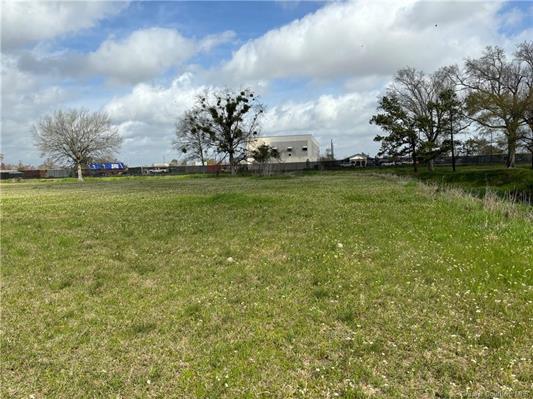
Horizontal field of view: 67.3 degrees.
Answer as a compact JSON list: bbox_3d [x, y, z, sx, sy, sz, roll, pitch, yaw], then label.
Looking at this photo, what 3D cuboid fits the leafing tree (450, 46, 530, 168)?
[{"bbox_3d":[31.350,-12.880,56.000,11.200,17.080,10.640,-2,5,0],"label":"leafing tree"}]

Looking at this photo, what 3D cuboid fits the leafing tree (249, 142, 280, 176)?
[{"bbox_3d":[-0.310,-6.200,62.000,4.960,5.270,4.460,-2,5,0],"label":"leafing tree"}]

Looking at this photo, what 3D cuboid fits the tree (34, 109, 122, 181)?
[{"bbox_3d":[-27.720,-8.110,59.000,12.980,10.620,11.680,-2,5,0],"label":"tree"}]

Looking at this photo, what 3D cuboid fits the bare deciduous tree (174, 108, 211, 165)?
[{"bbox_3d":[-14.060,-11.210,76.000,6.840,12.160,6.150,-2,5,0],"label":"bare deciduous tree"}]

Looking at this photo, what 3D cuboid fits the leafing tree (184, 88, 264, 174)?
[{"bbox_3d":[-6.510,-10.460,62.000,12.400,13.480,10.540,-2,5,0],"label":"leafing tree"}]

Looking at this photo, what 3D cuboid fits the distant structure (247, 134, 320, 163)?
[{"bbox_3d":[6.340,-13.800,122.720,17.700,8.950,30.000,-1,5,11],"label":"distant structure"}]

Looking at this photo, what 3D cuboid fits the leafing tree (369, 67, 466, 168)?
[{"bbox_3d":[20.760,-10.930,55.000,12.920,14.160,10.340,-2,5,0],"label":"leafing tree"}]

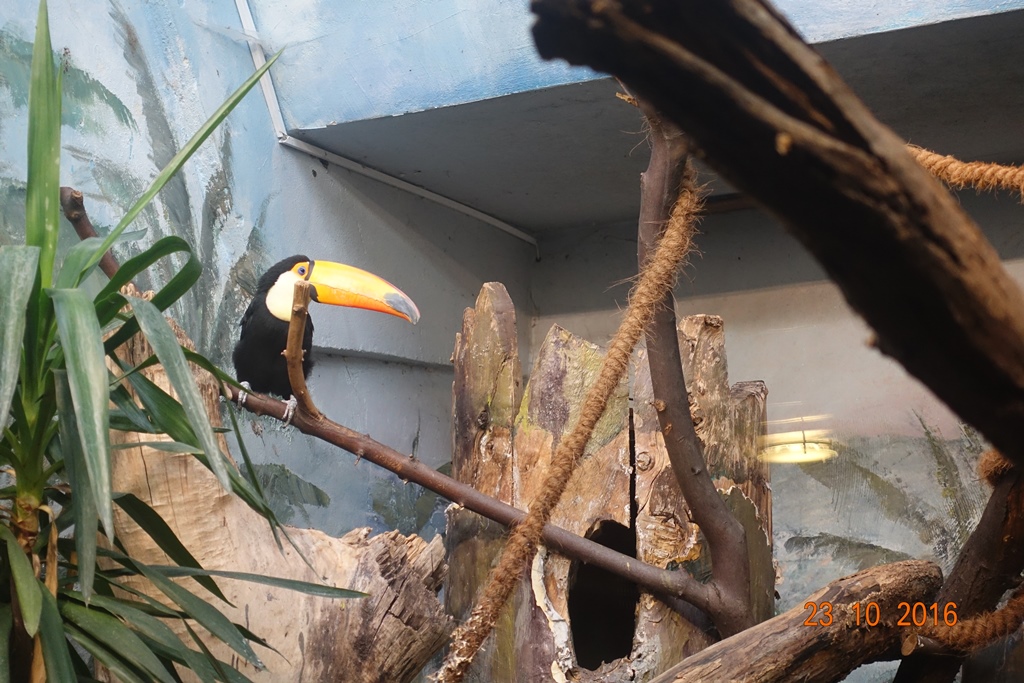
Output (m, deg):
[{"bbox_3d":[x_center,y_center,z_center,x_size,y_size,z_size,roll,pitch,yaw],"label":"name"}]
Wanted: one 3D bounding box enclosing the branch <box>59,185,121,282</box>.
[{"bbox_3d":[-0.690,-0.178,3.250,0.055,0.175,0.050,-30,-5,0],"label":"branch"}]

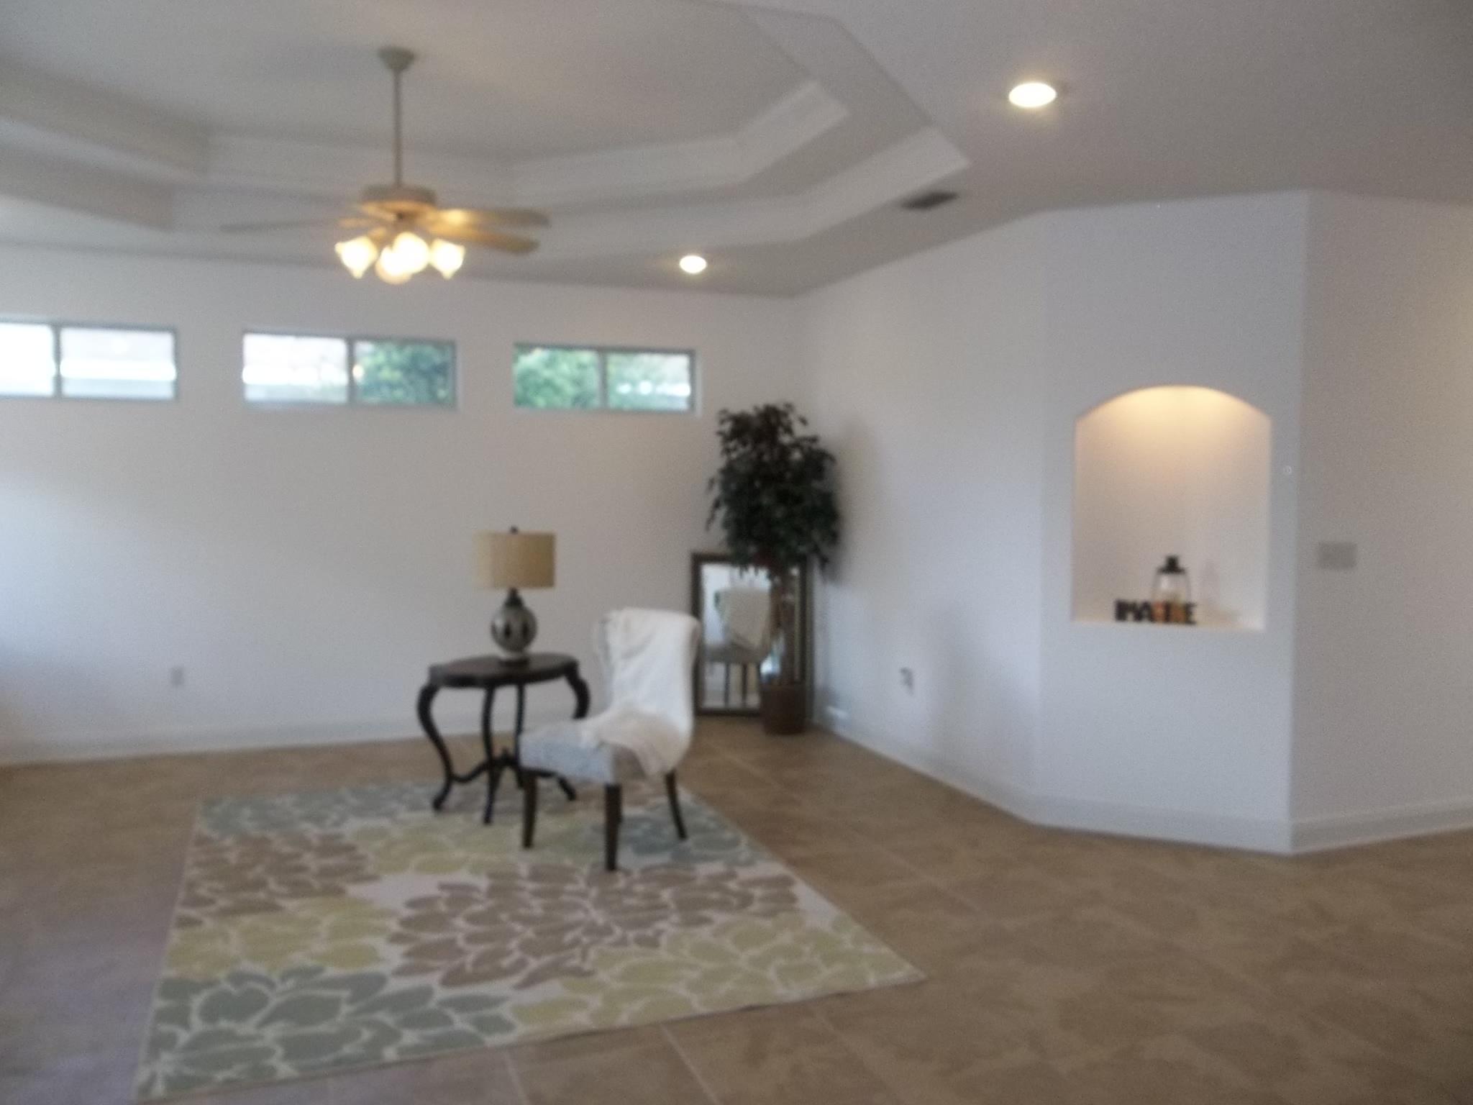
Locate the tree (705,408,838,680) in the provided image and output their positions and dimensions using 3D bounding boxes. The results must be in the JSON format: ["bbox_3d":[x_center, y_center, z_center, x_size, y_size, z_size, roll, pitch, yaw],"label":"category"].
[{"bbox_3d":[0.234,-0.053,7.383,0.840,1.788,0.760,0,4,0],"label":"tree"}]

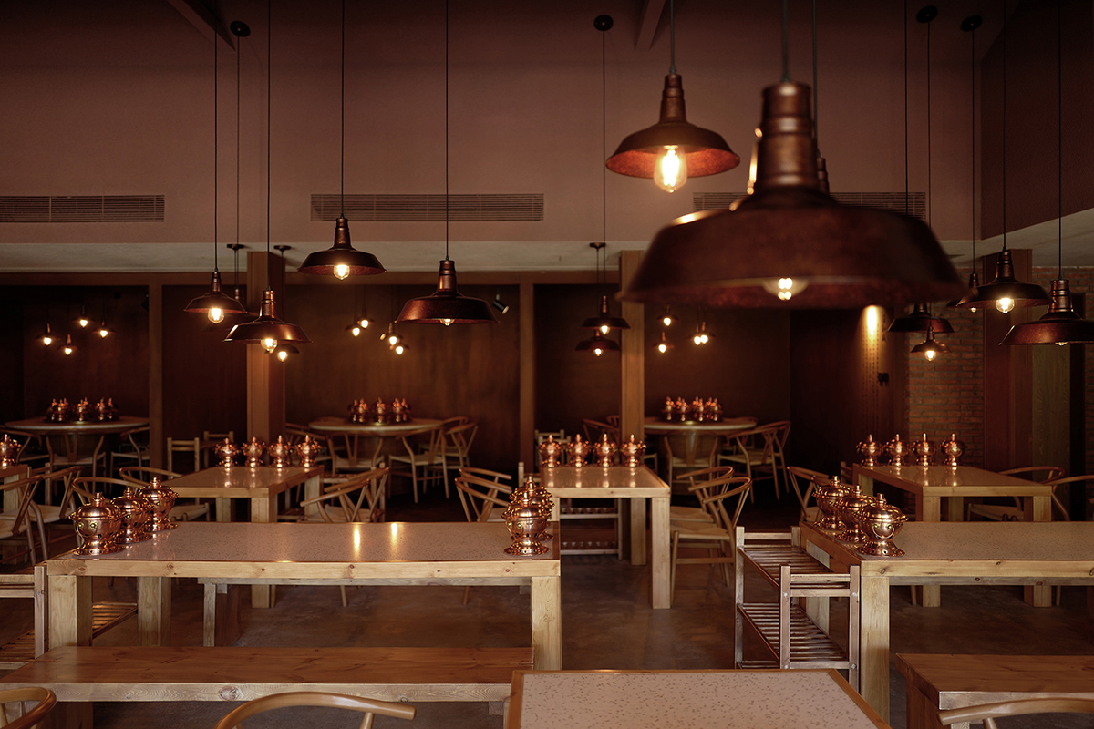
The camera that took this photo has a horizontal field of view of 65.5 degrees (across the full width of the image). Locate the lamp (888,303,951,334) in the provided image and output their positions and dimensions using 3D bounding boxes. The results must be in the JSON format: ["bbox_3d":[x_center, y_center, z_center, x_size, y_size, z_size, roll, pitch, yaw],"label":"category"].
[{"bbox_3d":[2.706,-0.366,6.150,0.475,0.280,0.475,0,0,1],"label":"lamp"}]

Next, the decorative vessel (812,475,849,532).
[{"bbox_3d":[1.359,0.651,4.030,0.215,0.238,0.215,0,0,0],"label":"decorative vessel"}]

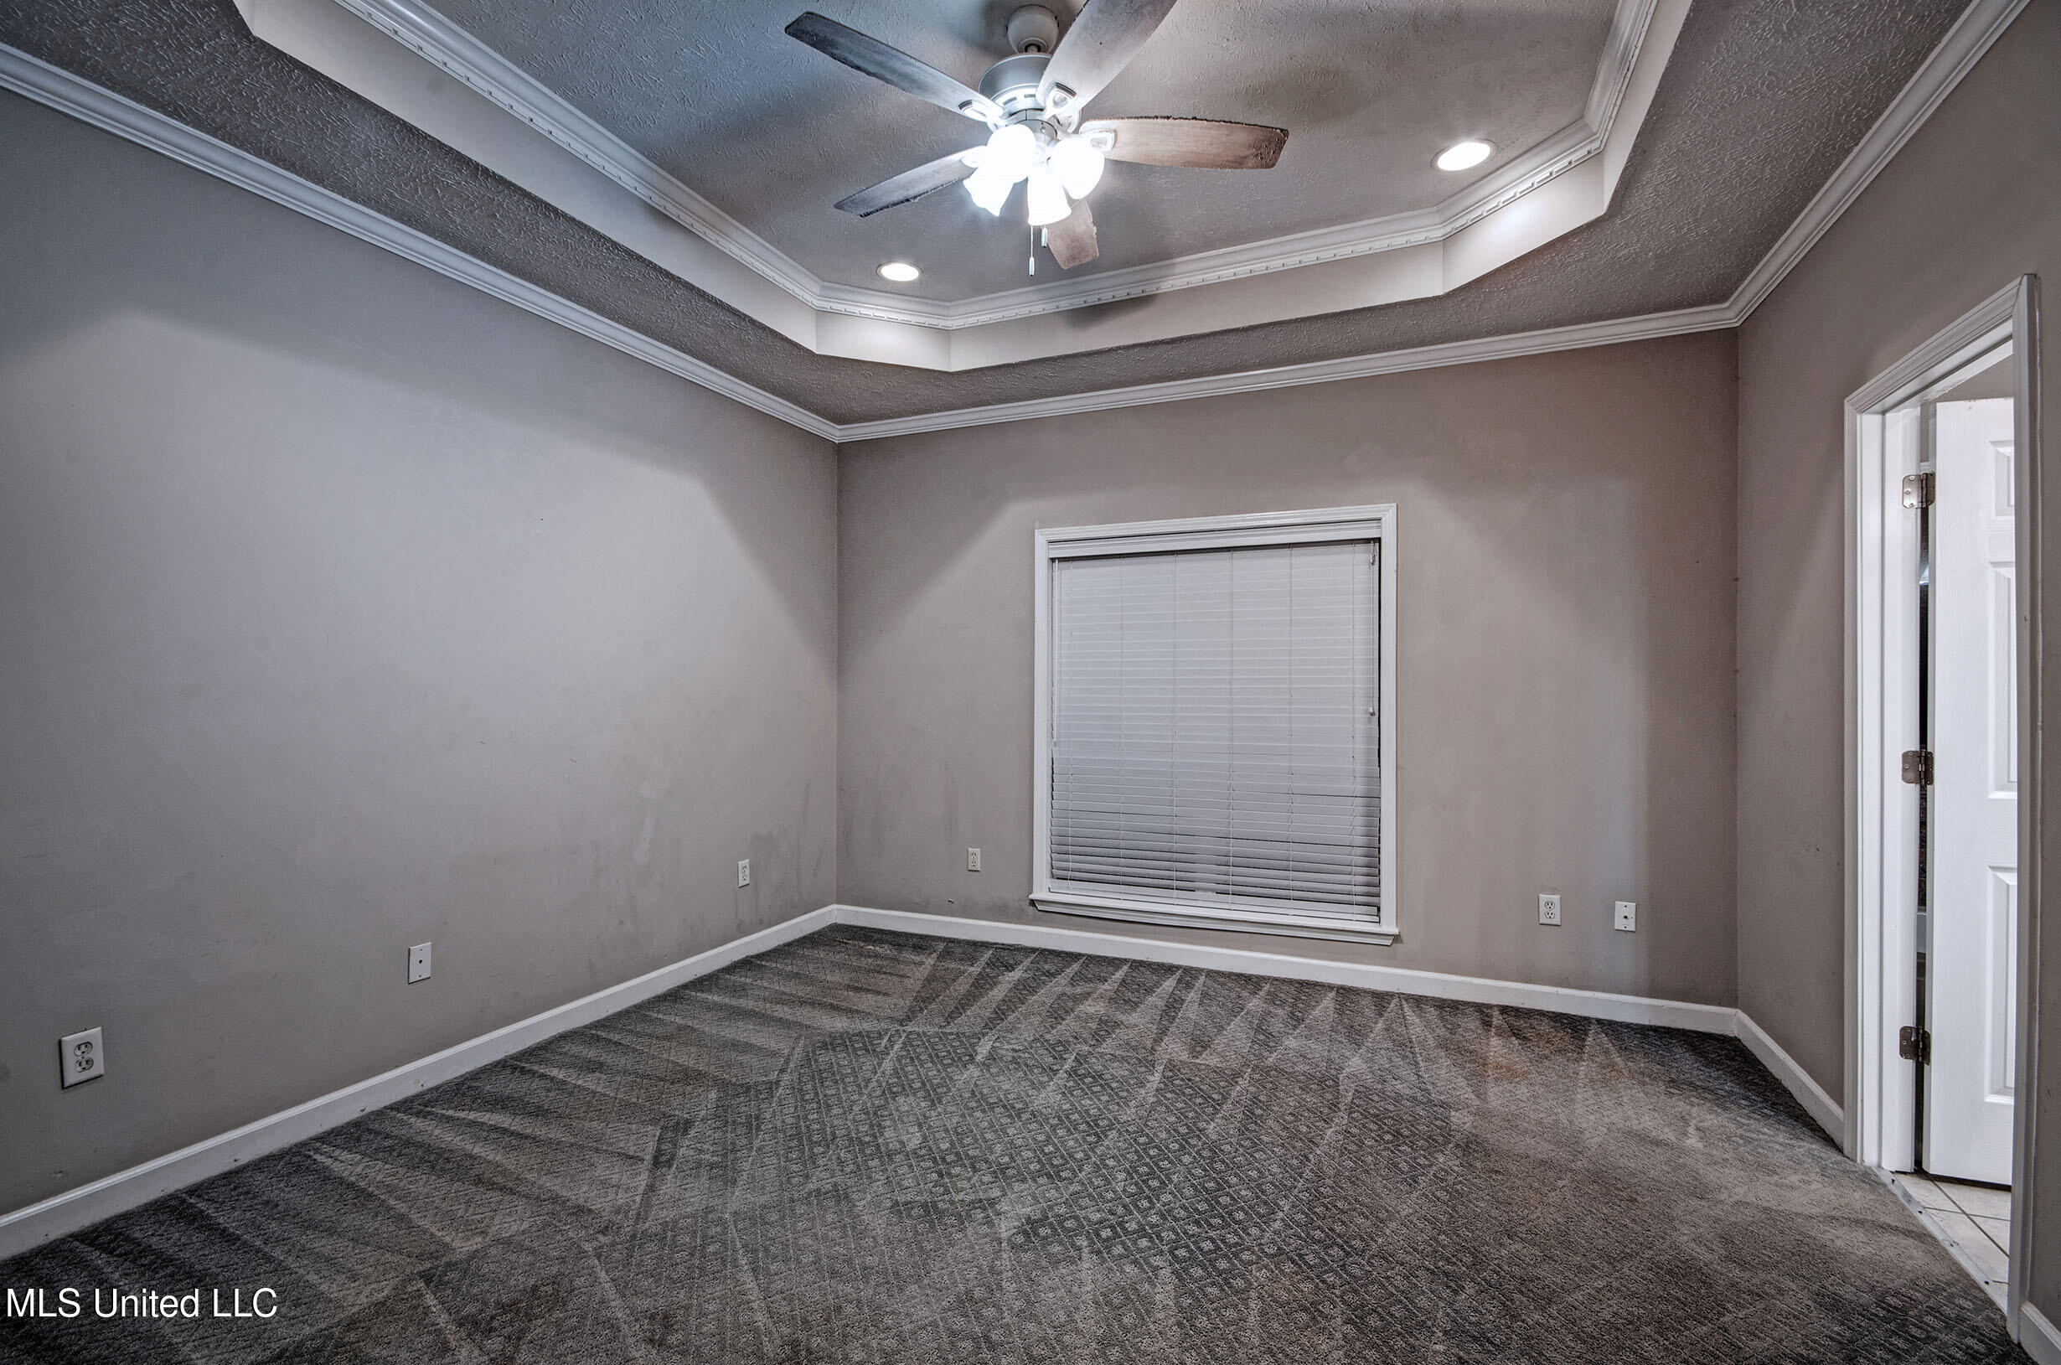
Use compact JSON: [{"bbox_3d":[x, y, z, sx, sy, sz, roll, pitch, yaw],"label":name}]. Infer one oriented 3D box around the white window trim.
[{"bbox_3d":[0.794,0.184,3.967,1.671,1.881,0.080,0,0,22],"label":"white window trim"}]

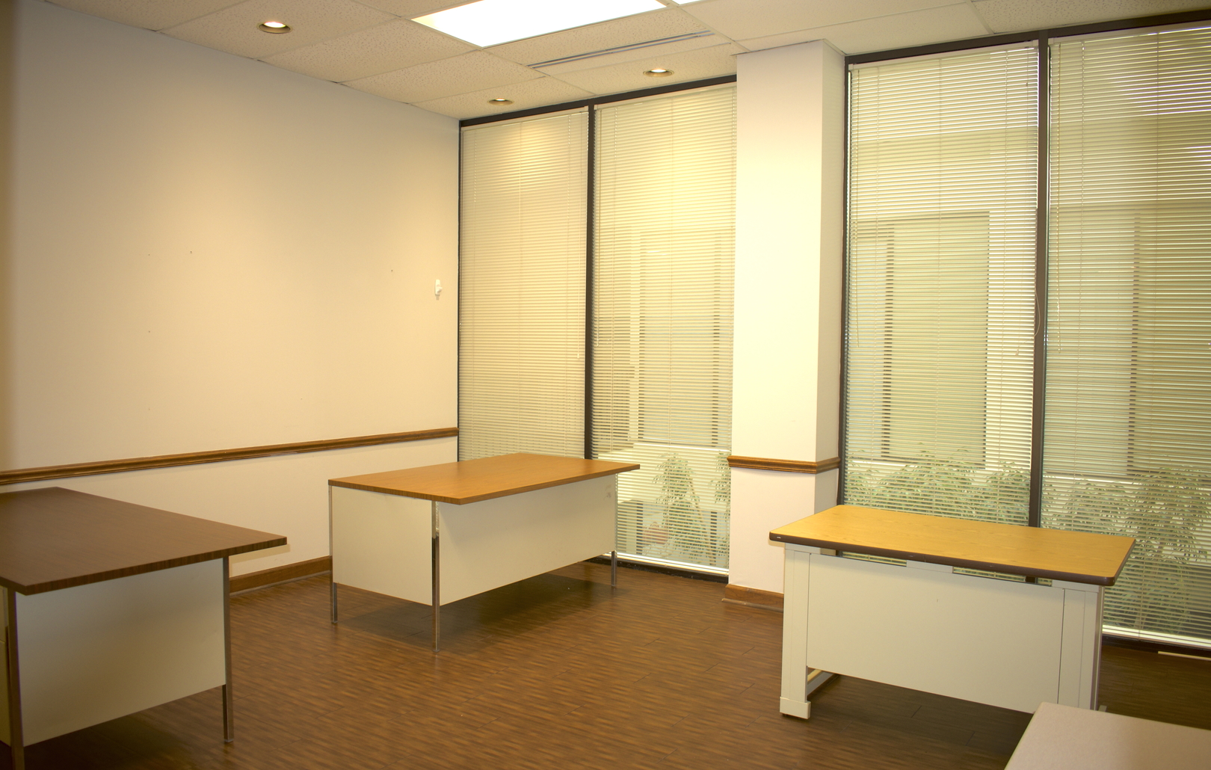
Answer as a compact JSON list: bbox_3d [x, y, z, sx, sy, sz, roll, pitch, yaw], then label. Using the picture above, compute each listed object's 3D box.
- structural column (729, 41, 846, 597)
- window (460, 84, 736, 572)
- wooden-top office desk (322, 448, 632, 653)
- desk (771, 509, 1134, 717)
[{"bbox_3d":[1.005,-0.299,5.042,0.530,3.050,0.340,3,3,34],"label":"structural column"},{"bbox_3d":[-0.082,-0.362,5.978,2.320,2.980,0.100,3,3,34],"label":"window"},{"bbox_3d":[-0.601,0.842,4.955,0.900,0.736,1.520,3,3,34],"label":"wooden-top office desk"},{"bbox_3d":[1.324,0.942,3.437,1.220,0.727,0.735,3,3,35],"label":"desk"}]

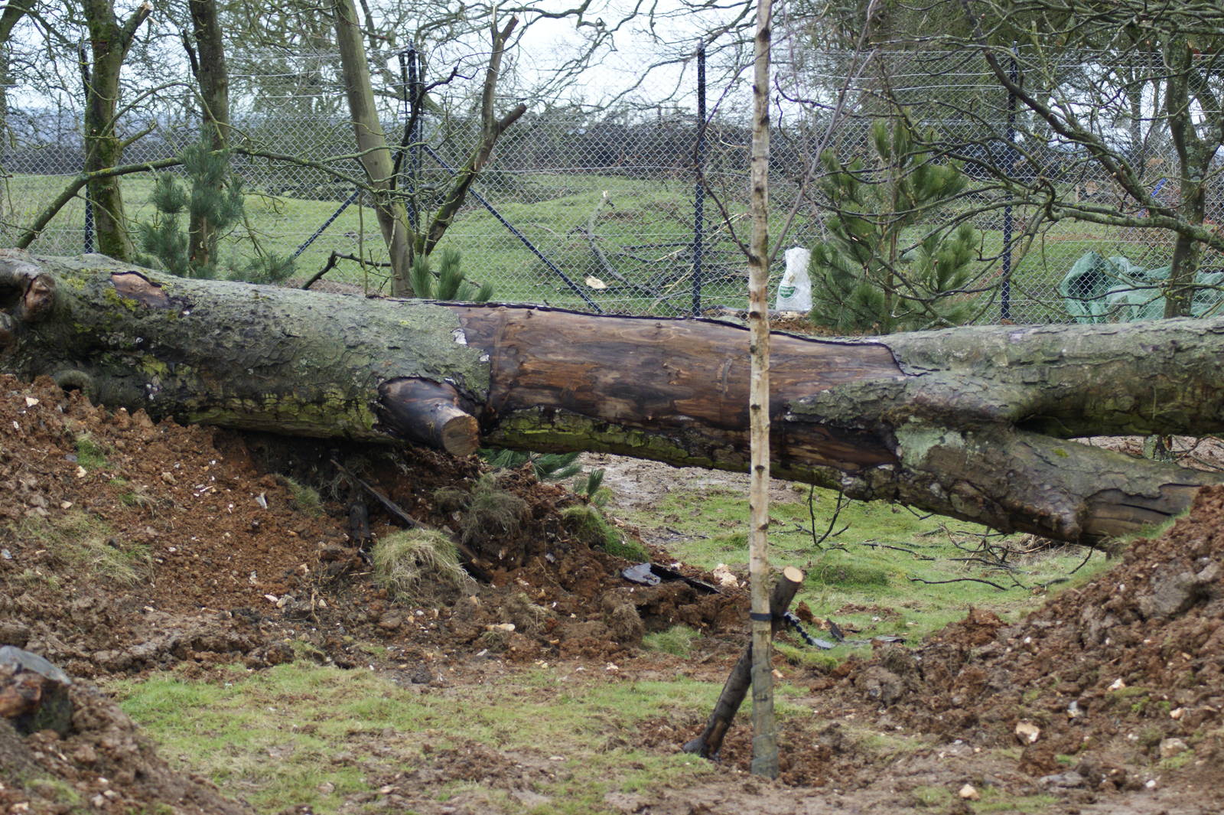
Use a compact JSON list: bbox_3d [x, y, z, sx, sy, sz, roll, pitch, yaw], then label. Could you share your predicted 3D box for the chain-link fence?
[{"bbox_3d":[0.004,-1.962,31.100,10.800,2.430,0.090,0,5,5],"label":"chain-link fence"}]

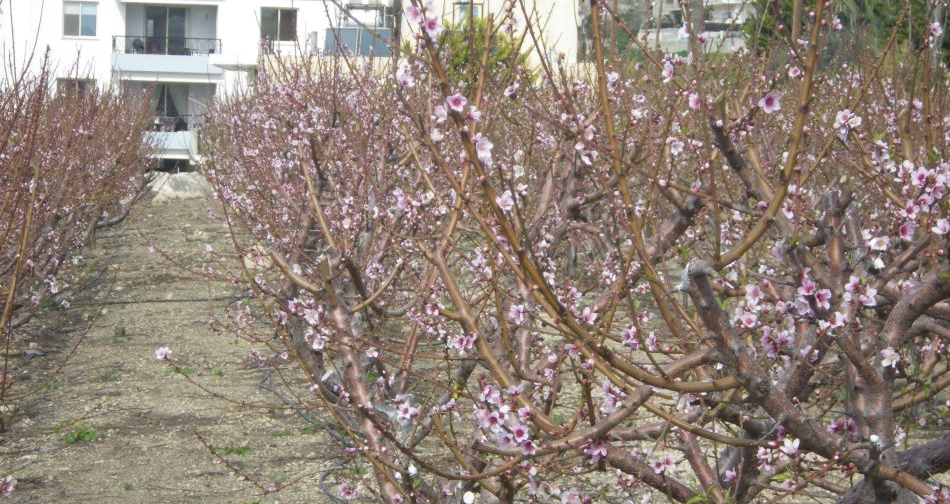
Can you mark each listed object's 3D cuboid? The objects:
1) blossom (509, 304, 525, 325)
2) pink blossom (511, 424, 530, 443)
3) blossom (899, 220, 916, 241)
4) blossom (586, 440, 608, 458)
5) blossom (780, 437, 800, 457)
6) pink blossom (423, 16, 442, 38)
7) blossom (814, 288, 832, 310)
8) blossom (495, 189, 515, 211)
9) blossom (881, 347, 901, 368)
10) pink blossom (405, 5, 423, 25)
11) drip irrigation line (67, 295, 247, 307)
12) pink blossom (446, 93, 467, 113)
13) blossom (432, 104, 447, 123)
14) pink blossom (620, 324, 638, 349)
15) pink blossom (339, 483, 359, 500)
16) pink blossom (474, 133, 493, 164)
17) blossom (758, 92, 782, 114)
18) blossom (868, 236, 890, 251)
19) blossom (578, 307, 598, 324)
[{"bbox_3d":[0.074,0.112,5.200,0.033,0.037,0.020,3,1,27],"label":"blossom"},{"bbox_3d":[0.086,0.342,5.450,0.035,0.034,0.020,0,3,0],"label":"pink blossom"},{"bbox_3d":[0.747,-0.037,5.000,0.034,0.037,0.020,0,3,-37],"label":"blossom"},{"bbox_3d":[0.225,0.361,5.300,0.037,0.034,0.023,0,30,-7],"label":"blossom"},{"bbox_3d":[0.555,0.343,5.100,0.037,0.034,0.023,0,-41,8],"label":"blossom"},{"bbox_3d":[-0.073,-0.395,5.100,0.036,0.037,0.020,0,6,-3],"label":"pink blossom"},{"bbox_3d":[0.602,0.080,5.000,0.035,0.037,0.020,0,9,-28],"label":"blossom"},{"bbox_3d":[0.051,-0.090,5.050,0.035,0.036,0.020,1,0,-6],"label":"blossom"},{"bbox_3d":[0.717,0.182,5.000,0.035,0.035,0.020,1,-6,0],"label":"blossom"},{"bbox_3d":[-0.109,-0.420,5.150,0.033,0.034,0.020,3,1,24],"label":"pink blossom"},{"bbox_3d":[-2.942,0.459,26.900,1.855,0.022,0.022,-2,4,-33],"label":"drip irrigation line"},{"bbox_3d":[-0.032,-0.259,5.050,0.035,0.034,0.020,1,0,0],"label":"pink blossom"},{"bbox_3d":[-0.062,-0.243,5.100,0.033,0.035,0.023,-1,1,-30],"label":"blossom"},{"bbox_3d":[0.288,0.160,5.400,0.034,0.038,0.023,1,3,17],"label":"pink blossom"},{"bbox_3d":[-0.235,0.448,5.400,0.036,0.031,0.022,0,-8,-6],"label":"pink blossom"},{"bbox_3d":[0.015,-0.180,5.050,0.033,0.046,0.024,1,-3,-21],"label":"pink blossom"},{"bbox_3d":[0.490,-0.247,4.800,0.038,0.036,0.020,0,6,6],"label":"blossom"},{"bbox_3d":[0.698,-0.015,5.000,0.037,0.034,0.020,2,-26,21],"label":"blossom"},{"bbox_3d":[0.212,0.120,5.400,0.035,0.033,0.023,-1,-24,-20],"label":"blossom"}]

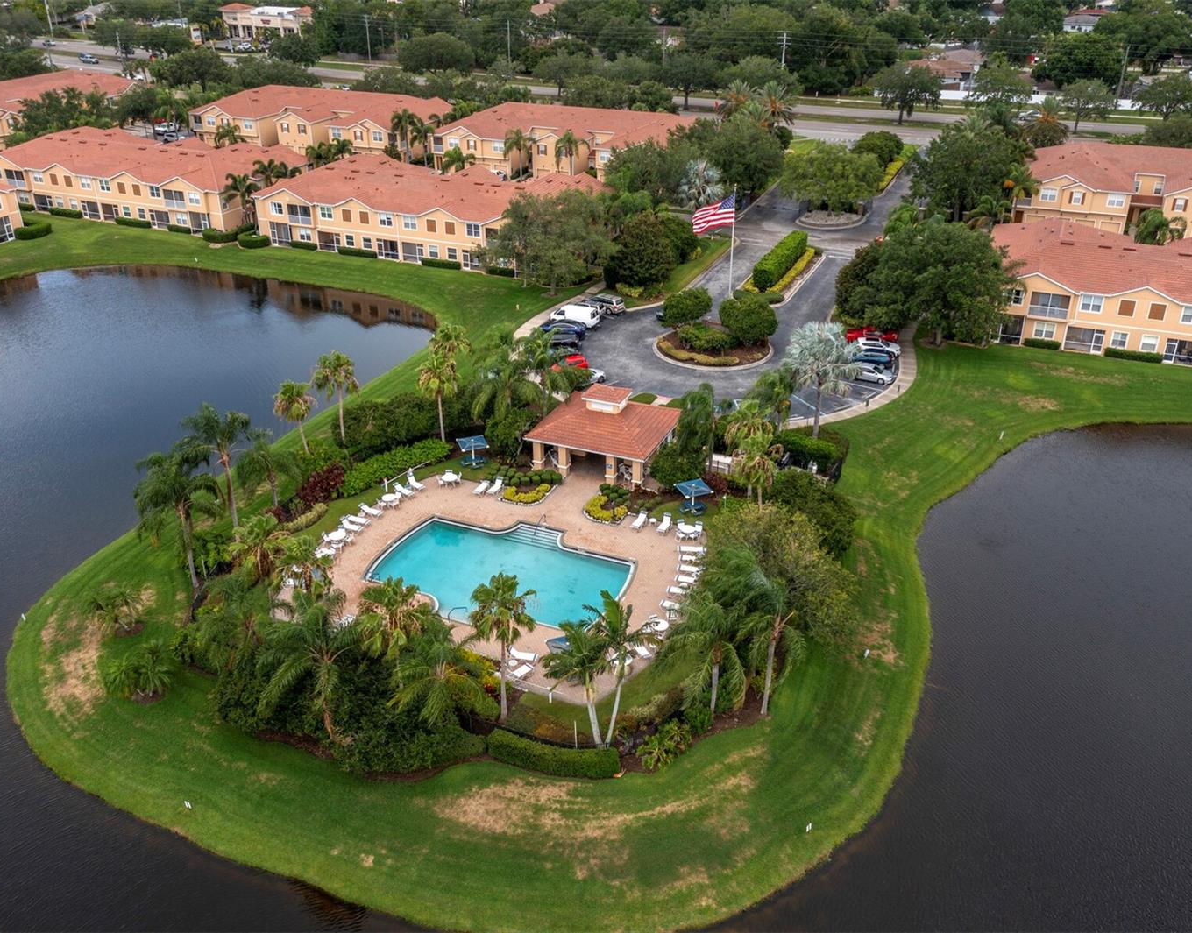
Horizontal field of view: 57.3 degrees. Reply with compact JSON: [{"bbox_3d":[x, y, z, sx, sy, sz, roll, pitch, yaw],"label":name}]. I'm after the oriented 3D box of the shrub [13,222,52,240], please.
[{"bbox_3d":[-78.720,-33.040,152.340,4.400,1.200,5.000,17,34,30],"label":"shrub"}]

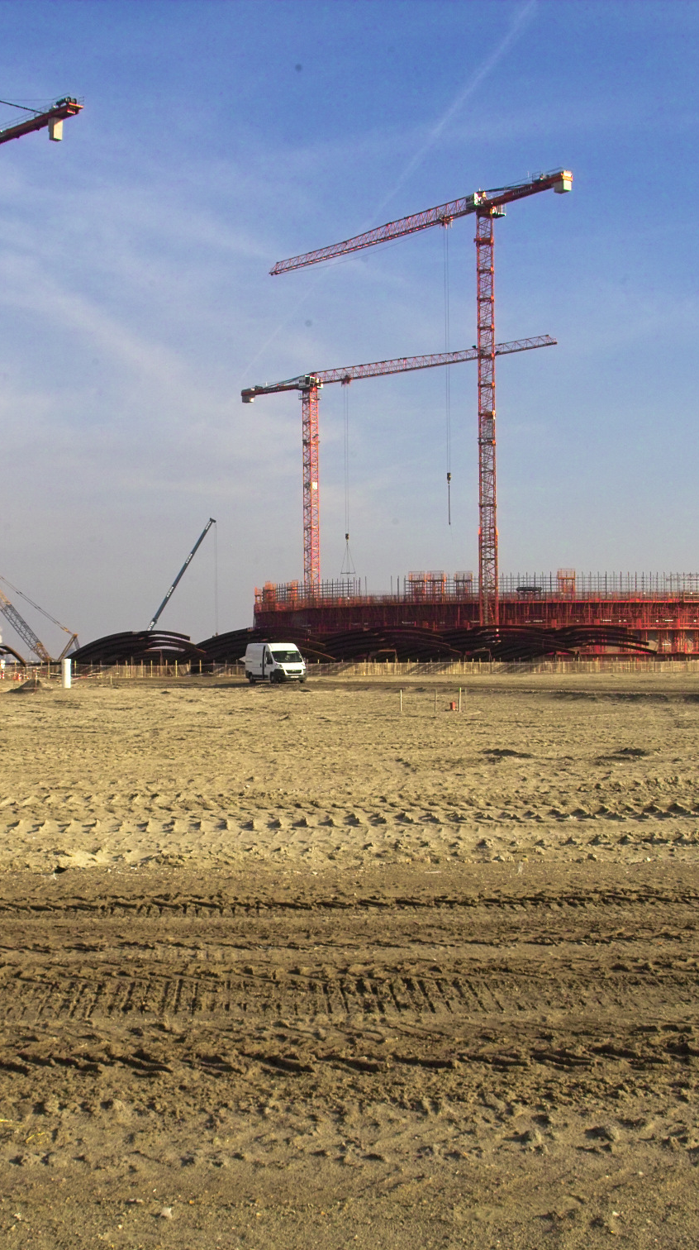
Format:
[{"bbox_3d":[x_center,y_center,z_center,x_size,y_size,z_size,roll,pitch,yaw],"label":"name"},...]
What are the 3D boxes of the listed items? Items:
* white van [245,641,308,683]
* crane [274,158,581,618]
[{"bbox_3d":[-4.673,2.478,103.000,2.100,2.520,5.400,0,-1,-27],"label":"white van"},{"bbox_3d":[8.346,-25.909,228.384,3.000,64.200,61.200,0,-2,-41],"label":"crane"}]

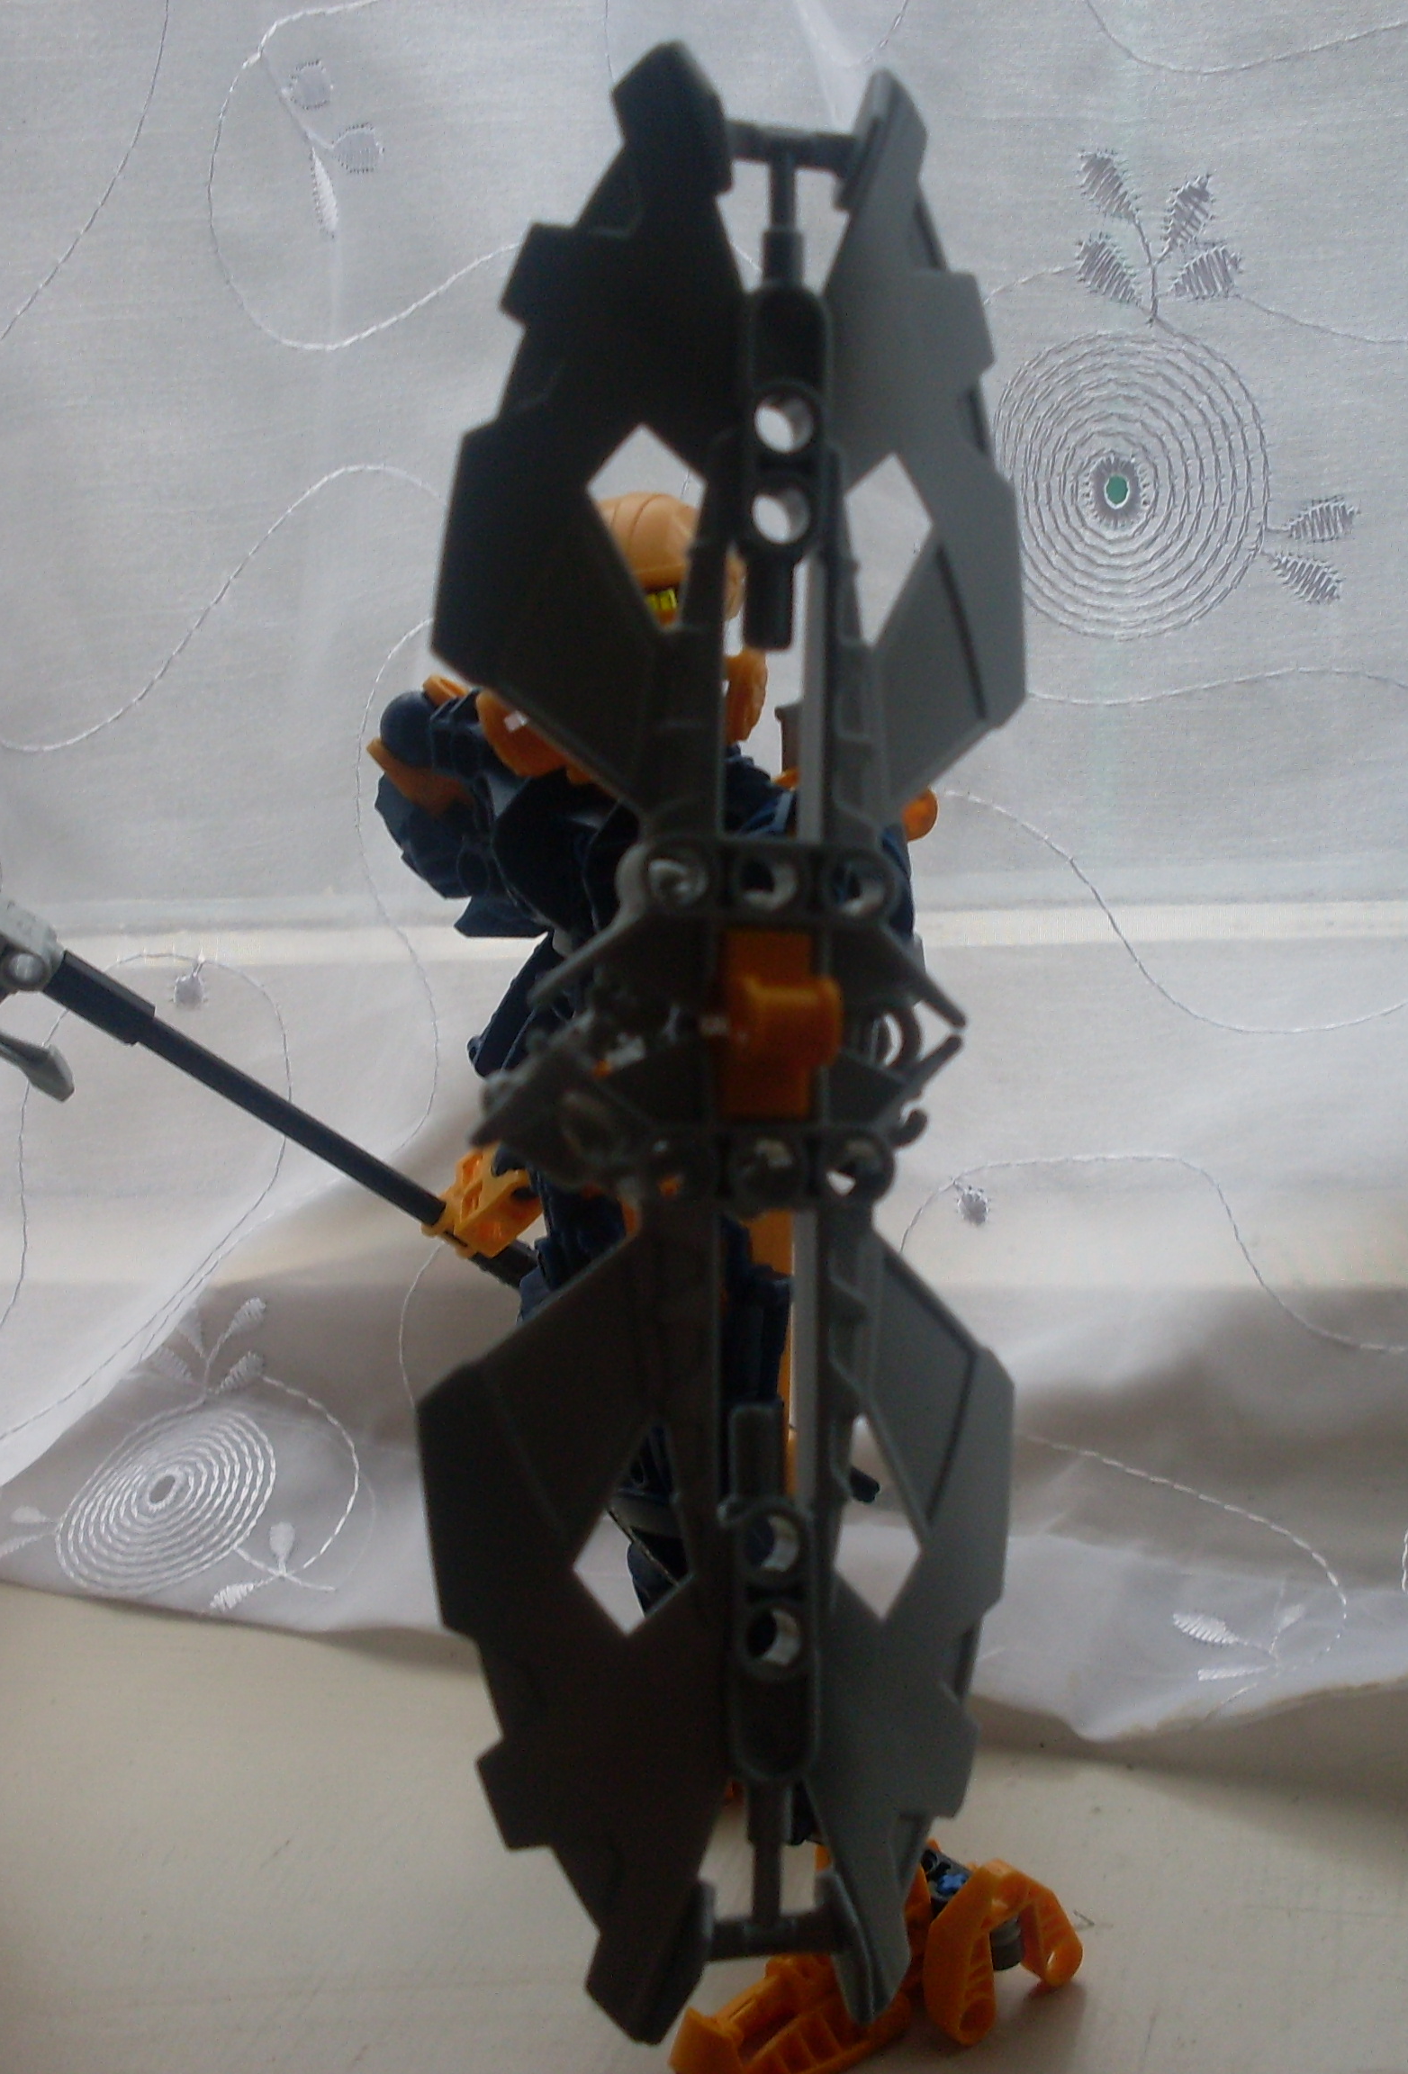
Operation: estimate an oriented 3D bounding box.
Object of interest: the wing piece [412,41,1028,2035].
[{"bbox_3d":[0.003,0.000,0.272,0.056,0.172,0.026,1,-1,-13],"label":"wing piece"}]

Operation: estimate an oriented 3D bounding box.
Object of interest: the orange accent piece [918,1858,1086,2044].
[{"bbox_3d":[0.046,0.141,0.468,0.029,0.025,0.014,-1,2,-45],"label":"orange accent piece"}]

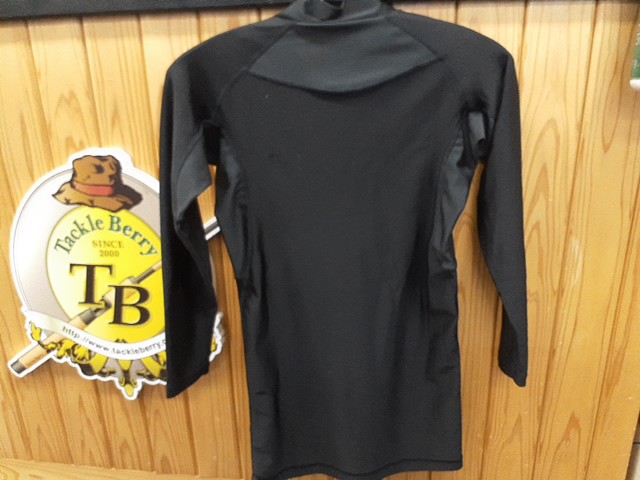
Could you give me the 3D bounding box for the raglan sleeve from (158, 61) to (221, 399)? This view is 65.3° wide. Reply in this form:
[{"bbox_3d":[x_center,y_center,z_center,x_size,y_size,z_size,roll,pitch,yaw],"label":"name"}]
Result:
[{"bbox_3d":[-0.190,-0.003,0.755,0.080,0.515,0.090,6,19,9],"label":"raglan sleeve"}]

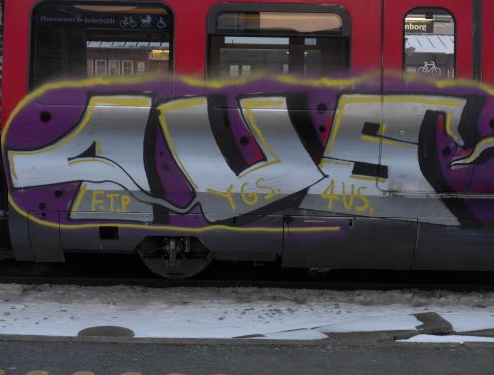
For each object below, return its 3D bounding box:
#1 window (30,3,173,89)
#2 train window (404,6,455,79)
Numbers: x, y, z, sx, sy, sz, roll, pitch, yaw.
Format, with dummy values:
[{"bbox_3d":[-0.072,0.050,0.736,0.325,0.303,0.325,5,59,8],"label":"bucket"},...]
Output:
[{"bbox_3d":[-1.414,-1.355,9.860,1.400,0.930,0.060,1,-2,0],"label":"window"},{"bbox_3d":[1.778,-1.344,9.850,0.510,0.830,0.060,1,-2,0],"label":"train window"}]

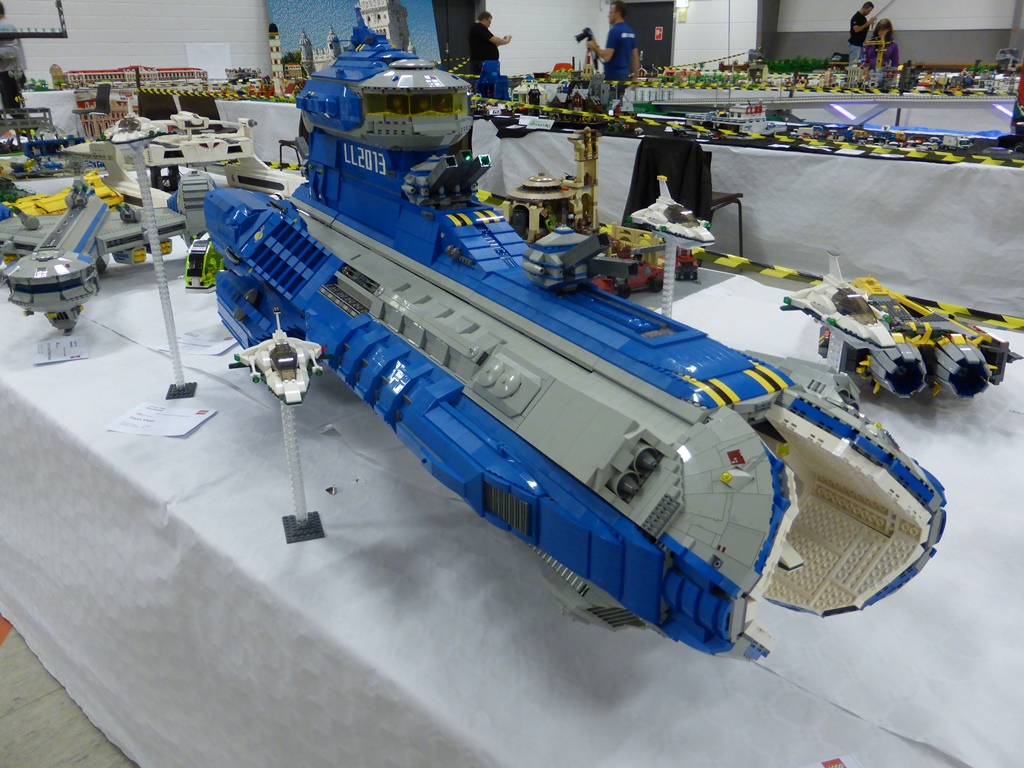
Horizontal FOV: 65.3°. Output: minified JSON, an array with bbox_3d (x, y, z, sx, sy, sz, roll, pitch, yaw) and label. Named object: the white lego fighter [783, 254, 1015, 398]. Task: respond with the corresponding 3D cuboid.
[{"bbox_3d":[0.472,-0.081,0.998,0.275,0.157,0.230,-3,23,-8],"label":"white lego fighter"}]

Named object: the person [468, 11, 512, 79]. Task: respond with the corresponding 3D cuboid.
[{"bbox_3d":[-0.292,-4.296,11.316,0.600,1.768,0.520,1,23,3],"label":"person"}]

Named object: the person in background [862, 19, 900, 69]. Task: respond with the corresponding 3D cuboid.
[{"bbox_3d":[4.493,-3.701,10.047,0.460,1.624,0.360,10,25,23],"label":"person in background"}]

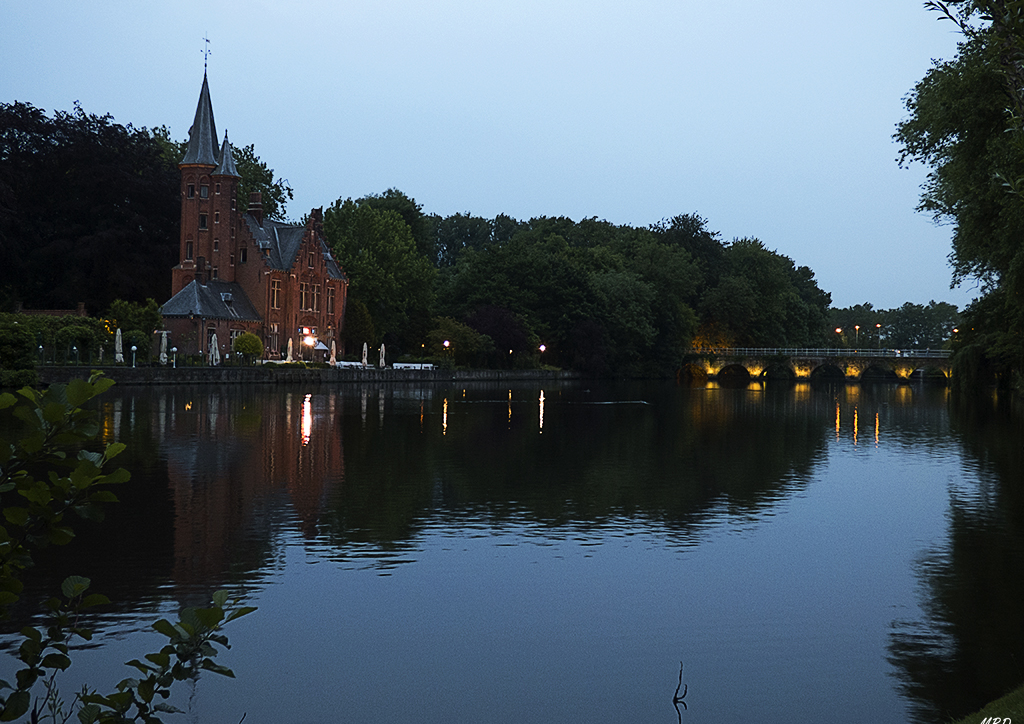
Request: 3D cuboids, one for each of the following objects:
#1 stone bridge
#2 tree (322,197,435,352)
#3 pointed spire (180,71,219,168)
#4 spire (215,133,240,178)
[{"bbox_3d":[47.440,0.460,178.000,42.000,5.000,5.000,1,0,14],"label":"stone bridge"},{"bbox_3d":[-14.590,-9.080,127.000,12.600,18.400,12.000,1,0,0],"label":"tree"},{"bbox_3d":[-28.980,-22.600,107.500,3.600,8.700,3.600,1,0,38],"label":"pointed spire"},{"bbox_3d":[-26.310,-19.150,106.500,2.550,4.100,2.550,1,0,38],"label":"spire"}]

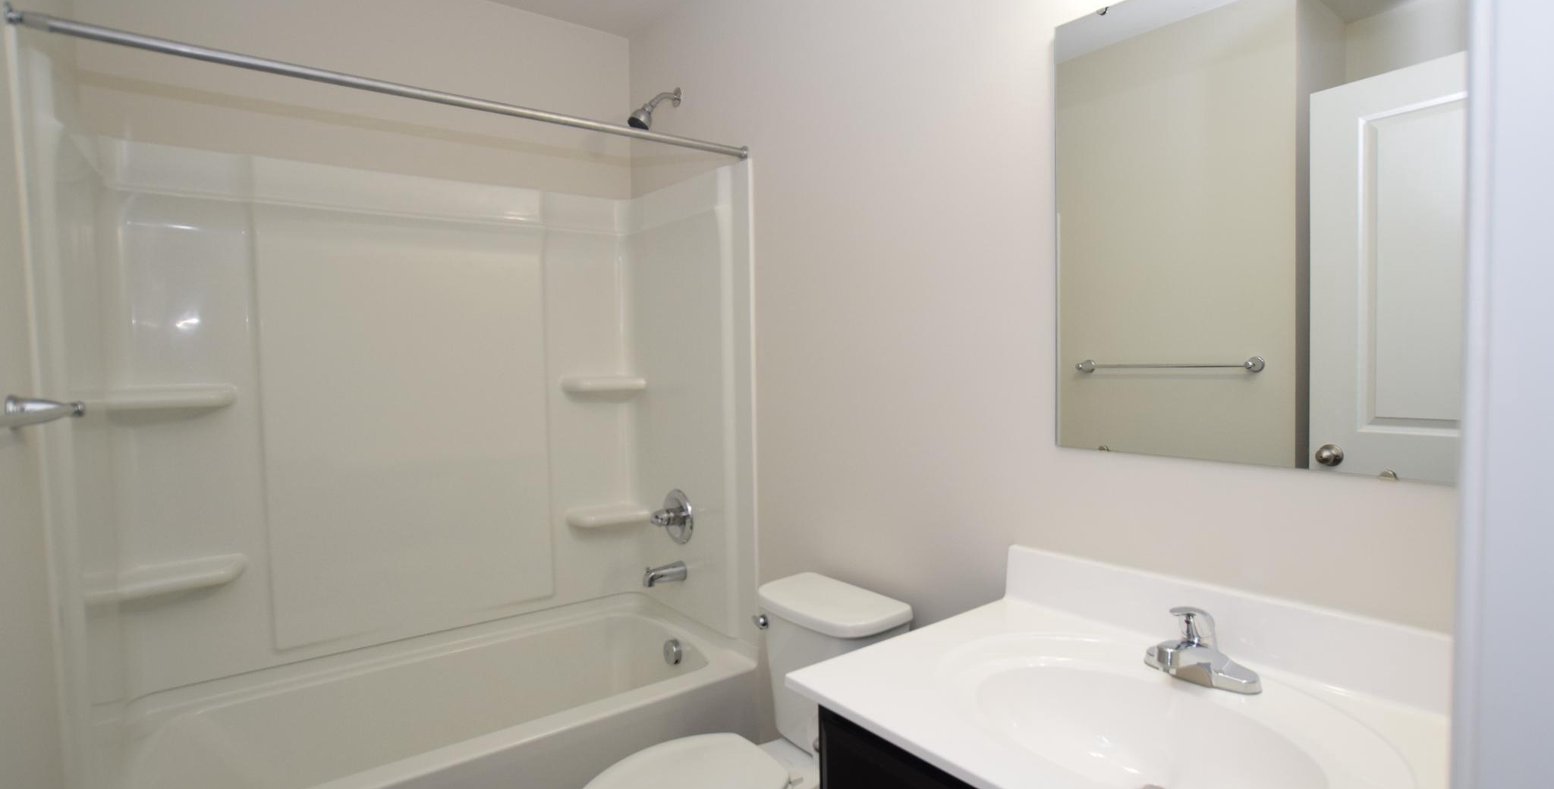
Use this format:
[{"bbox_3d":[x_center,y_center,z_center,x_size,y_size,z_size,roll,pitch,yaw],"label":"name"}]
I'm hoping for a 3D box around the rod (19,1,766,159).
[{"bbox_3d":[-0.715,-0.689,1.633,1.519,0.042,0.042,-3,3,-34],"label":"rod"}]

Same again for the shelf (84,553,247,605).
[{"bbox_3d":[-1.576,0.479,1.807,0.285,0.047,0.125,-3,3,-37],"label":"shelf"}]

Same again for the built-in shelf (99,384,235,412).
[{"bbox_3d":[-1.581,0.008,1.795,0.275,0.050,0.120,-3,3,-37],"label":"built-in shelf"}]

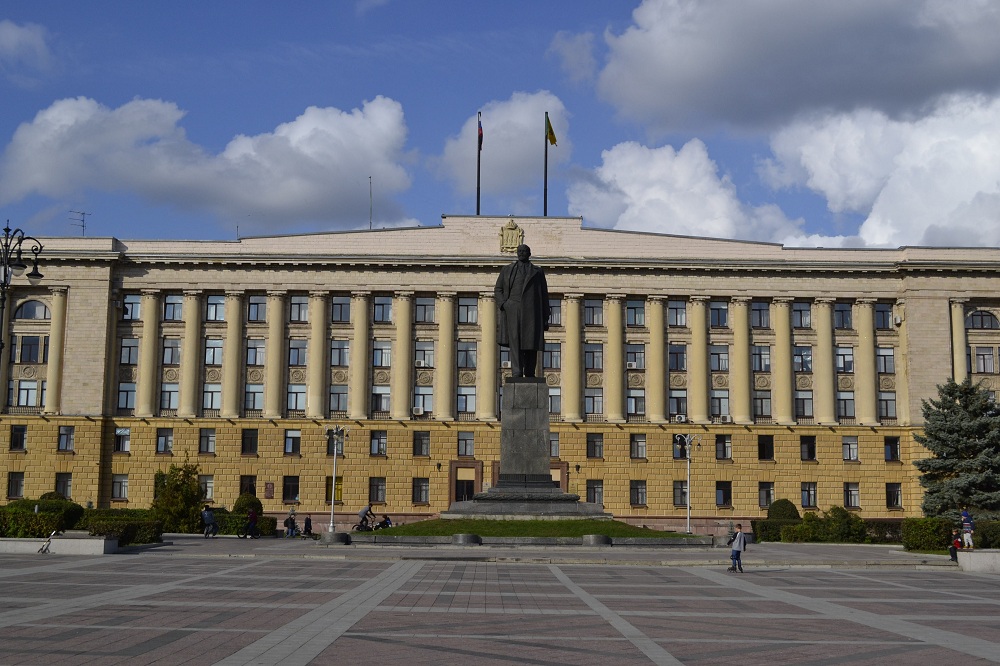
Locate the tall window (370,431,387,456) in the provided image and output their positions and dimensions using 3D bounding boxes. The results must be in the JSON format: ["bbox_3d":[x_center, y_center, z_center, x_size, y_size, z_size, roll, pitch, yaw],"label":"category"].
[{"bbox_3d":[-9.761,8.980,94.979,1.312,2.031,0.250,1,-8,-1],"label":"tall window"}]

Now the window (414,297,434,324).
[{"bbox_3d":[-6.069,-1.827,94.812,1.462,2.141,0.250,1,-8,0],"label":"window"}]

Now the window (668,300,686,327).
[{"bbox_3d":[15.670,-1.670,102.752,1.562,2.365,0.250,1,-8,-1],"label":"window"}]

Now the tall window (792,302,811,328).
[{"bbox_3d":[26.524,-1.491,102.257,1.496,2.222,0.200,1,-8,-1],"label":"tall window"}]

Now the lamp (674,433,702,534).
[{"bbox_3d":[11.993,9.671,74.003,1.650,6.578,1.650,1,-8,-1],"label":"lamp"}]

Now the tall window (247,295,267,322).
[{"bbox_3d":[-19.630,-1.930,94.697,1.405,2.073,0.250,1,-8,0],"label":"tall window"}]

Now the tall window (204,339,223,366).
[{"bbox_3d":[-23.686,1.586,96.670,1.470,2.183,0.250,1,-8,-1],"label":"tall window"}]

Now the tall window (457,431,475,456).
[{"bbox_3d":[-2.872,9.545,100.144,1.340,2.060,0.250,1,-8,-1],"label":"tall window"}]

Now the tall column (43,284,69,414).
[{"bbox_3d":[-36.717,1.399,96.447,1.570,10.645,1.550,0,-8,0],"label":"tall column"}]

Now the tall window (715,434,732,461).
[{"bbox_3d":[18.329,9.385,95.339,1.420,2.100,0.250,1,-8,-1],"label":"tall window"}]

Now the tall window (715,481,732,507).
[{"bbox_3d":[18.193,13.062,94.730,1.312,2.007,0.250,1,-8,-1],"label":"tall window"}]

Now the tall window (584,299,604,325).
[{"bbox_3d":[7.875,-1.697,97.491,1.520,2.200,0.250,1,-8,-1],"label":"tall window"}]

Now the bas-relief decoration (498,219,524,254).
[{"bbox_3d":[0.985,-8.052,97.306,2.100,2.850,0.300,1,-8,-1],"label":"bas-relief decoration"}]

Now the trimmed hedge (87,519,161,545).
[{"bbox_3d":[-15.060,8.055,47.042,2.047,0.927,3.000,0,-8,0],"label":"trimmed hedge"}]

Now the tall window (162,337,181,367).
[{"bbox_3d":[-27.133,1.582,96.620,1.520,2.200,0.250,1,-8,-1],"label":"tall window"}]

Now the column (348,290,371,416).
[{"bbox_3d":[-12.074,1.986,100.936,1.620,11.189,1.620,1,-8,-1],"label":"column"}]

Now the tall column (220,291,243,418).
[{"bbox_3d":[-21.927,1.730,95.633,1.470,10.520,1.365,1,-8,-1],"label":"tall column"}]

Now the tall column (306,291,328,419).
[{"bbox_3d":[-15.020,1.825,95.877,1.600,10.500,1.500,1,-8,-1],"label":"tall column"}]

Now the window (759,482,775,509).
[{"bbox_3d":[21.693,13.106,94.766,1.312,2.007,0.250,1,-8,-1],"label":"window"}]

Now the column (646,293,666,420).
[{"bbox_3d":[12.988,2.185,96.172,1.600,10.500,1.500,1,-8,-1],"label":"column"}]

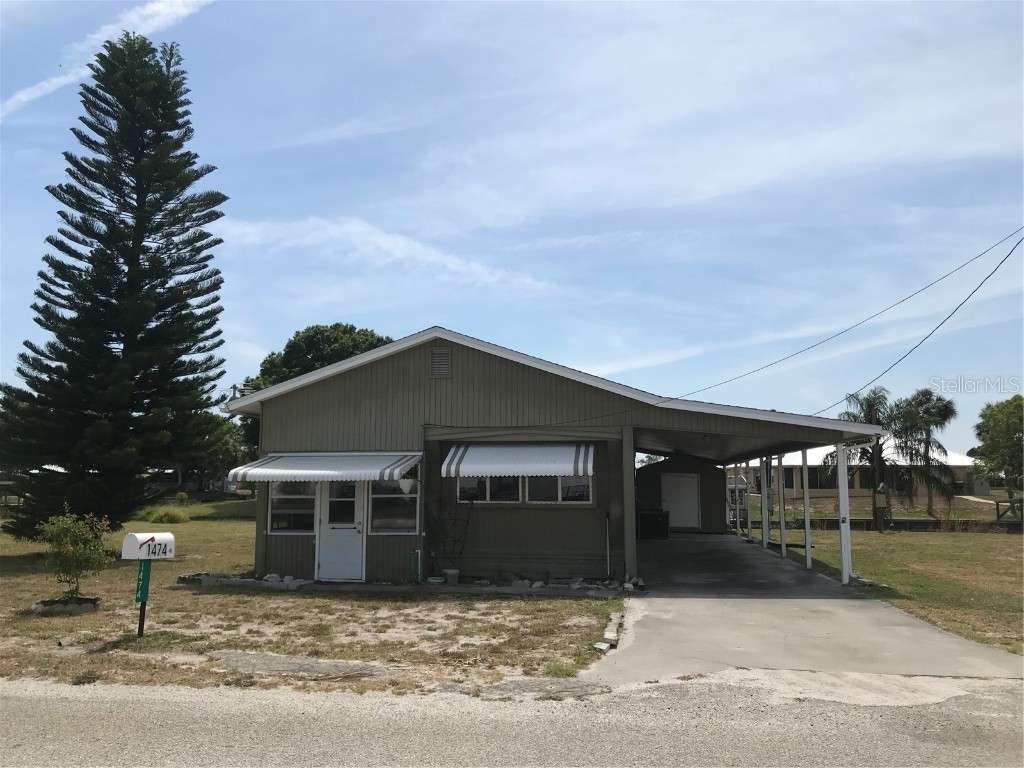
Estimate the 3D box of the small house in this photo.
[{"bbox_3d":[1.408,2.036,21.832,11.650,4.570,15.200,-1,-7,8],"label":"small house"}]

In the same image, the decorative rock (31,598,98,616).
[{"bbox_3d":[-6.132,3.056,11.350,0.900,0.160,0.780,0,-7,0],"label":"decorative rock"}]

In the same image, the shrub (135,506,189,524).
[{"bbox_3d":[-16.165,6.042,38.200,2.200,0.780,1.900,0,-7,0],"label":"shrub"}]

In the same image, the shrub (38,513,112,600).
[{"bbox_3d":[-6.034,2.371,11.450,0.950,1.200,0.920,0,-7,0],"label":"shrub"}]

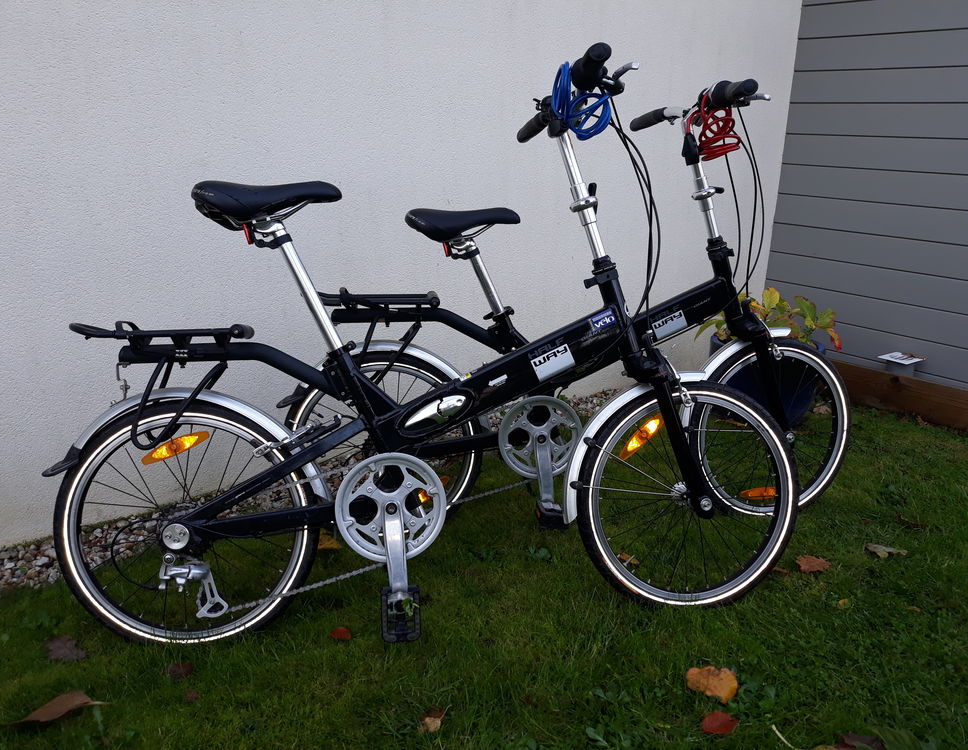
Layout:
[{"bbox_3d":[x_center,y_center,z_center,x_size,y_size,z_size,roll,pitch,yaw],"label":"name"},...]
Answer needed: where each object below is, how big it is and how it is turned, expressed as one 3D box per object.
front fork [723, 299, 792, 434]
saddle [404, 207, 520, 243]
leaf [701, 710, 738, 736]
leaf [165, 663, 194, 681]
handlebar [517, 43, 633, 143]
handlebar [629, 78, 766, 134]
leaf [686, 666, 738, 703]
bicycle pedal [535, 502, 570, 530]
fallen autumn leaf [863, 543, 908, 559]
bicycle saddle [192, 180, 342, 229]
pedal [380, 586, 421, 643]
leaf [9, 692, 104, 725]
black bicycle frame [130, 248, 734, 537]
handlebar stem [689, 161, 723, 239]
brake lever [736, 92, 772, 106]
[{"bbox_3d":[0.693,0.001,1.954,0.085,0.367,0.097,-23,14,-11],"label":"front fork"},{"bbox_3d":[-0.055,-0.352,1.831,0.270,0.080,0.162,-2,10,-7],"label":"saddle"},{"bbox_3d":[0.397,0.587,1.317,0.062,0.015,0.047,1,18,0],"label":"leaf"},{"bbox_3d":[-0.552,0.538,1.416,0.048,0.015,0.035,-1,18,-8],"label":"leaf"},{"bbox_3d":[0.152,-0.523,1.536,0.110,0.090,0.550,-3,3,-11],"label":"handlebar"},{"bbox_3d":[0.486,-0.609,1.842,0.110,0.090,0.550,-3,9,-15],"label":"handlebar"},{"bbox_3d":[0.412,0.556,1.404,0.086,0.020,0.074,8,19,20],"label":"leaf"},{"bbox_3d":[0.165,0.335,1.864,0.074,0.037,0.088,-2,12,-7],"label":"bicycle pedal"},{"bbox_3d":[0.961,0.421,1.861,0.098,0.024,0.050,8,18,26],"label":"fallen autumn leaf"},{"bbox_3d":[-0.400,-0.319,1.478,0.268,0.095,0.165,-2,4,-7],"label":"bicycle saddle"},{"bbox_3d":[-0.156,0.447,1.455,0.068,0.100,0.030,-2,3,-8],"label":"pedal"},{"bbox_3d":[-0.711,0.557,1.310,0.148,0.030,0.047,-4,19,-16],"label":"leaf"},{"bbox_3d":[-0.115,0.041,1.534,1.140,0.535,0.150,-2,4,-7],"label":"black bicycle frame"},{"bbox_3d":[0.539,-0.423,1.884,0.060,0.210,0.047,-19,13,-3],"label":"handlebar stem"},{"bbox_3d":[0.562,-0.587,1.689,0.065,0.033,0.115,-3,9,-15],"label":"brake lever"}]

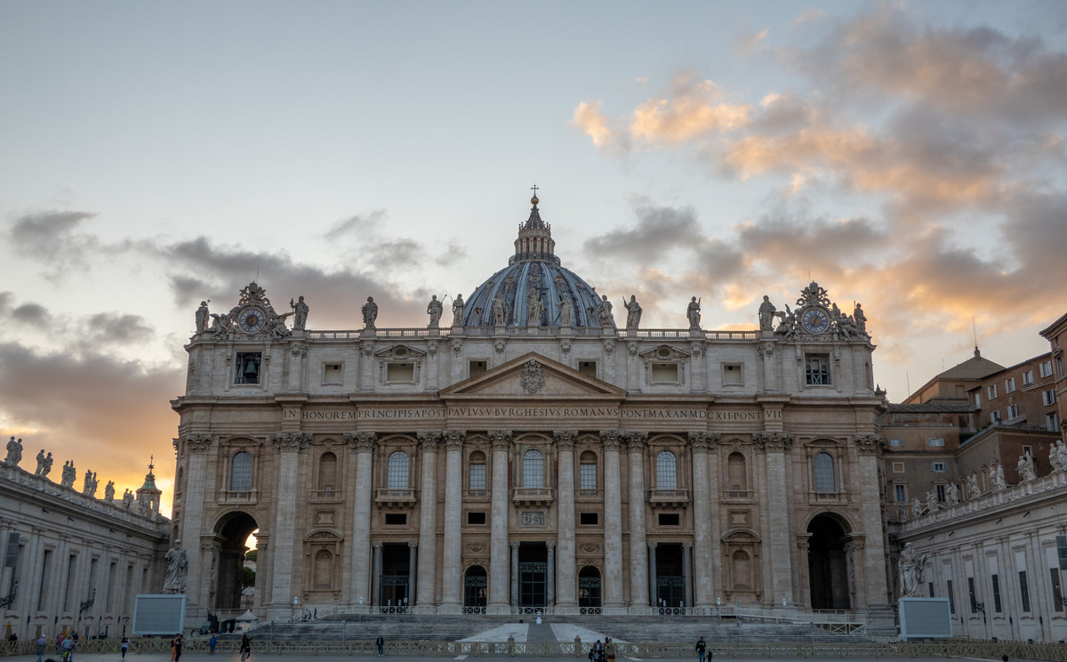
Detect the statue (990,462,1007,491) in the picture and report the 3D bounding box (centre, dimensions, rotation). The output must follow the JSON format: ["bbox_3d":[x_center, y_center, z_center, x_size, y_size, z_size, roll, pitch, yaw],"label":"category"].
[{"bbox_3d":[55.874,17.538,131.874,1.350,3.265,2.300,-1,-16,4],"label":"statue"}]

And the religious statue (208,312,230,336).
[{"bbox_3d":[-54.270,-1.040,188.790,3.670,4.370,2.200,1,-15,-6],"label":"religious statue"}]

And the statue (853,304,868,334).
[{"bbox_3d":[55.190,-1.920,184.830,2.000,5.500,1.700,0,-16,1],"label":"statue"}]

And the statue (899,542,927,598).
[{"bbox_3d":[39.140,24.650,113.190,2.800,5.610,2.200,-1,-15,6],"label":"statue"}]

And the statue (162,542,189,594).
[{"bbox_3d":[-38.270,25.190,117.200,2.500,5.550,1.900,1,-16,-4],"label":"statue"}]

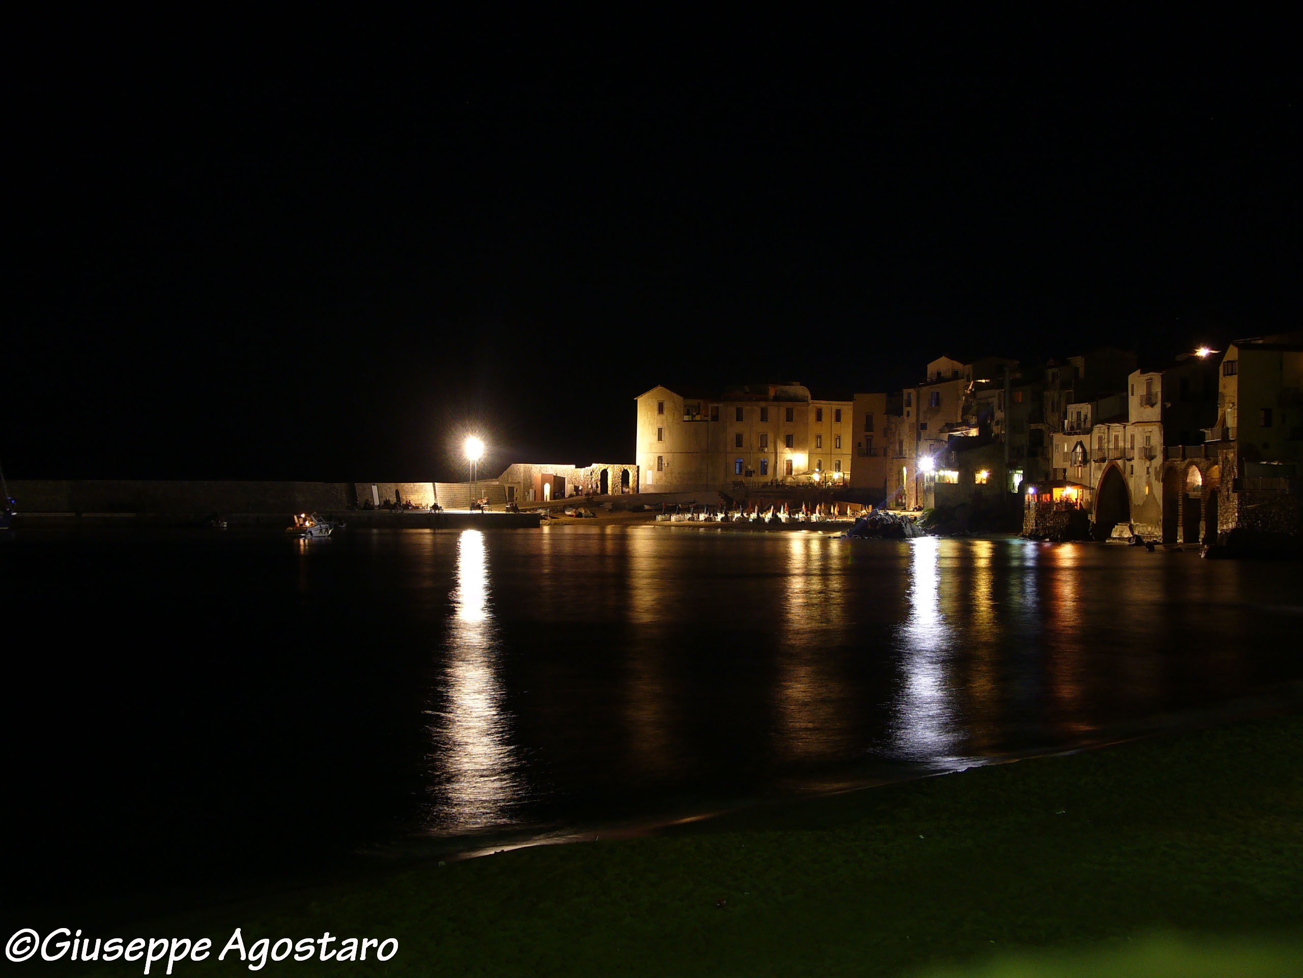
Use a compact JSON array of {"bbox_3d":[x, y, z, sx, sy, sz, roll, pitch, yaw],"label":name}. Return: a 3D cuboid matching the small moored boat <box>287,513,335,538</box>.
[{"bbox_3d":[-34.800,3.650,230.000,5.100,2.400,2.000,0,0,18],"label":"small moored boat"}]

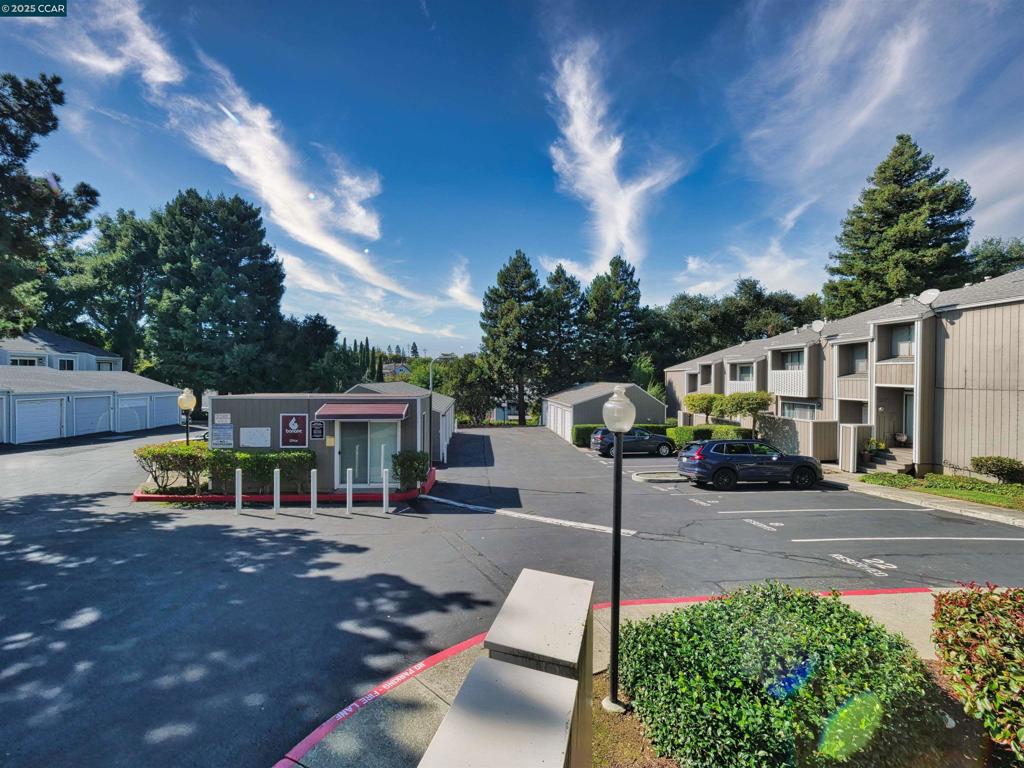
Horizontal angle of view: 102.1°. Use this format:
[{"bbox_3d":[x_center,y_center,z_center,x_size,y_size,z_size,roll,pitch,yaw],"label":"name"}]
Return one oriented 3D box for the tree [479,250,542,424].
[{"bbox_3d":[0.300,-4.600,41.000,6.800,17.400,6.800,0,1,-5],"label":"tree"}]

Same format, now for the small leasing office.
[{"bbox_3d":[-5.800,1.730,13.450,5.950,2.750,3.300,0,1,-5],"label":"small leasing office"}]

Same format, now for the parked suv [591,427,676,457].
[{"bbox_3d":[6.750,3.120,23.300,4.600,1.640,1.860,0,1,-5],"label":"parked suv"}]

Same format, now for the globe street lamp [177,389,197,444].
[{"bbox_3d":[-10.050,1.670,12.800,0.460,3.100,0.460,0,1,-5],"label":"globe street lamp"}]

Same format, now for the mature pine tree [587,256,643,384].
[{"bbox_3d":[11.500,-5.000,46.000,6.400,18.800,6.400,0,1,-5],"label":"mature pine tree"}]

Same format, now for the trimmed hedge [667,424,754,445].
[{"bbox_3d":[10.200,3.000,21.900,2.200,1.600,5.000,0,1,-5],"label":"trimmed hedge"}]

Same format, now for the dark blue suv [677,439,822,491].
[{"bbox_3d":[8.580,2.810,15.000,4.680,1.690,1.870,0,-3,-1],"label":"dark blue suv"}]

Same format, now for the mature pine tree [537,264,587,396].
[{"bbox_3d":[5.550,-4.400,46.000,5.900,17.700,5.900,0,1,-5],"label":"mature pine tree"}]

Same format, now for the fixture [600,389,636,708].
[{"bbox_3d":[1.025,1.630,4.100,0.330,3.200,0.330,0,1,-5],"label":"fixture"}]

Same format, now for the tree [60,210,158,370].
[{"bbox_3d":[-39.000,-6.840,41.000,9.000,20.200,9.000,0,1,-5],"label":"tree"}]

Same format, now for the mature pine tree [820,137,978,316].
[{"bbox_3d":[30.800,-8.200,33.000,9.000,23.500,9.000,0,1,-5],"label":"mature pine tree"}]

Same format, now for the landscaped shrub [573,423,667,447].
[{"bbox_3d":[7.350,3.500,28.200,6.600,1.370,1.300,0,1,-5],"label":"landscaped shrub"}]

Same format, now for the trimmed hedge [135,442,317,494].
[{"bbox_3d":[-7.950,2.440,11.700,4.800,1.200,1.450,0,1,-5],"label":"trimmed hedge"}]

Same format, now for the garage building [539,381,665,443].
[{"bbox_3d":[6.700,1.950,32.900,6.700,4.050,11.000,0,1,-5],"label":"garage building"}]

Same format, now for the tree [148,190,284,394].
[{"bbox_3d":[-28.200,-7.650,40.200,11.000,22.000,10.800,0,1,-5],"label":"tree"}]

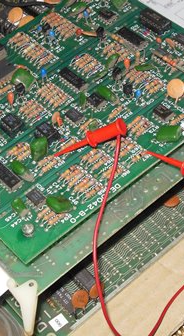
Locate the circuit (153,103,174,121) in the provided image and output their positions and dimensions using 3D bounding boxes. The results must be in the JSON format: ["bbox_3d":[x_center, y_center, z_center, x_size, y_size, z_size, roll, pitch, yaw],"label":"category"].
[{"bbox_3d":[0.037,-0.028,0.342,0.007,0.004,0.010,-37,55,-19],"label":"circuit"}]

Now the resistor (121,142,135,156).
[{"bbox_3d":[0.018,-0.010,0.331,0.008,0.003,0.003,-37,55,-19],"label":"resistor"}]

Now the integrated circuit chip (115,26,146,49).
[{"bbox_3d":[0.024,-0.079,0.396,0.007,0.004,0.019,-36,58,-22],"label":"integrated circuit chip"}]

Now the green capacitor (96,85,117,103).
[{"bbox_3d":[0.009,-0.042,0.367,0.006,0.005,0.014,-36,58,-22],"label":"green capacitor"}]

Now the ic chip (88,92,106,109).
[{"bbox_3d":[0.002,-0.036,0.353,0.008,0.004,0.009,-37,55,-19],"label":"ic chip"}]

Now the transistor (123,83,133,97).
[{"bbox_3d":[0.020,-0.044,0.367,0.005,0.006,0.004,-36,58,-22],"label":"transistor"}]

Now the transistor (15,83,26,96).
[{"bbox_3d":[-0.040,-0.044,0.360,0.005,0.005,0.004,-37,55,-19],"label":"transistor"}]

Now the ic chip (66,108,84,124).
[{"bbox_3d":[-0.009,-0.028,0.359,0.007,0.004,0.009,-36,58,-22],"label":"ic chip"}]

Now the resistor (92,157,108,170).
[{"bbox_3d":[0.004,-0.002,0.337,0.009,0.003,0.003,-36,58,-22],"label":"resistor"}]

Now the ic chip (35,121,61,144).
[{"bbox_3d":[-0.024,-0.019,0.342,0.009,0.007,0.010,-37,55,-19],"label":"ic chip"}]

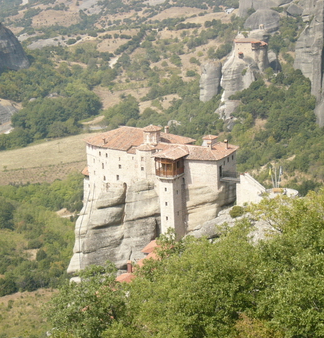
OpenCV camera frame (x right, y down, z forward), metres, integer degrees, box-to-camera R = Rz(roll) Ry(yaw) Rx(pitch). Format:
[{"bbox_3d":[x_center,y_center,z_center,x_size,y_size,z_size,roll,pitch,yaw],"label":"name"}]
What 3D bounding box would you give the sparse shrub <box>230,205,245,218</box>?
[{"bbox_3d":[14.646,8.245,217.000,2.800,2.400,2.600,7,18,29],"label":"sparse shrub"}]

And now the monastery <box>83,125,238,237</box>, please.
[{"bbox_3d":[-0.412,1.639,227.948,28.950,20.747,16.405,7,18,29],"label":"monastery"}]

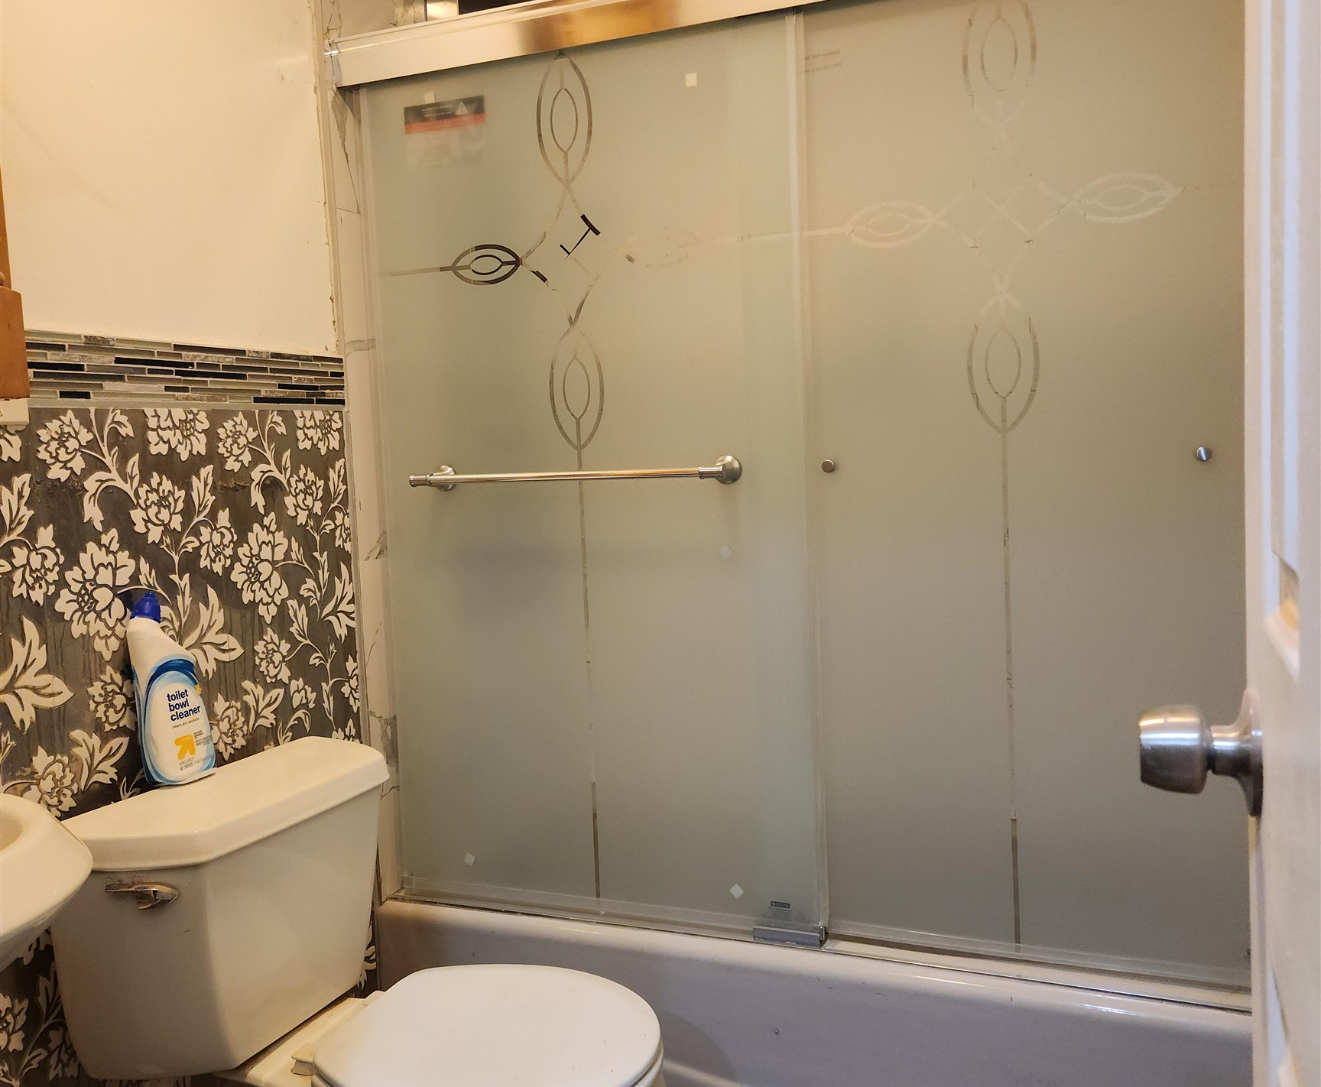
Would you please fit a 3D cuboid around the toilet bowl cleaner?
[{"bbox_3d":[-0.649,0.185,1.525,0.060,0.260,0.100,-8,2,23],"label":"toilet bowl cleaner"}]

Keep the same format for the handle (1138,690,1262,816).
[{"bbox_3d":[0.301,0.115,0.657,0.061,0.070,0.070,0,5,22],"label":"handle"}]

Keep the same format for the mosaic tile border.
[{"bbox_3d":[-0.640,-0.238,1.677,0.010,0.090,0.610,0,5,22],"label":"mosaic tile border"}]

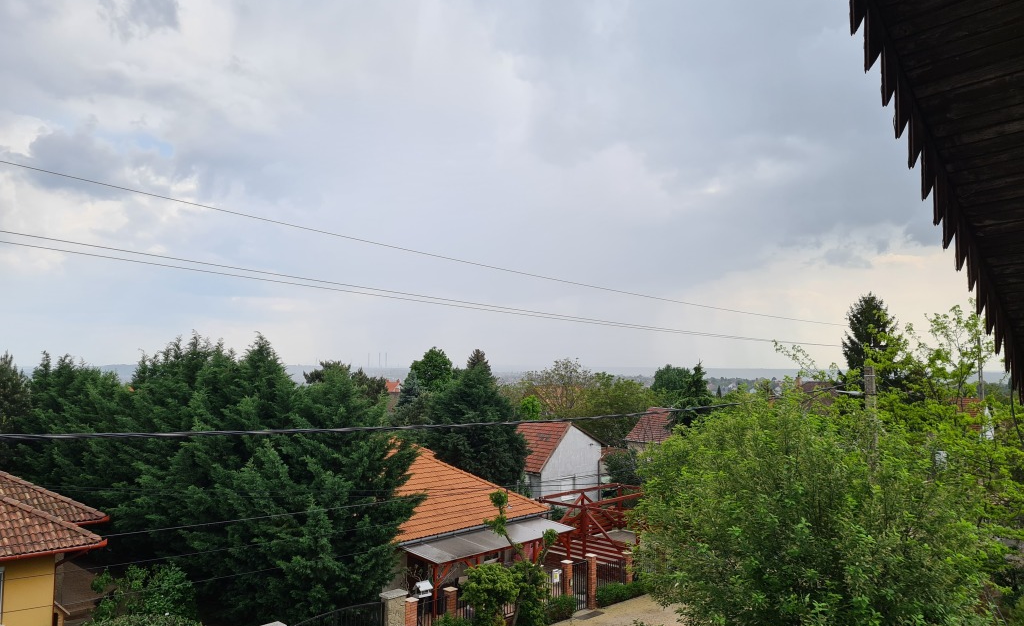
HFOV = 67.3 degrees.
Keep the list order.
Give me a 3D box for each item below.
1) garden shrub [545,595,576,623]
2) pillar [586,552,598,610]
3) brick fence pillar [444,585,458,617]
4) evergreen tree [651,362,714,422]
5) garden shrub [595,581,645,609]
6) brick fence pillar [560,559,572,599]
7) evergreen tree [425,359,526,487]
[{"bbox_3d":[1.620,9.884,25.763,0.700,0.720,1.400,-4,-6,43],"label":"garden shrub"},{"bbox_3d":[2.868,9.590,27.468,0.310,1.880,0.310,-4,-6,43],"label":"pillar"},{"bbox_3d":[-1.792,8.918,22.600,0.300,1.580,0.310,-4,-6,42],"label":"brick fence pillar"},{"bbox_3d":[13.457,9.089,60.000,4.900,10.200,4.900,-4,-6,42],"label":"evergreen tree"},{"bbox_3d":[4.072,10.412,28.600,0.650,0.650,2.800,-4,-6,42],"label":"garden shrub"},{"bbox_3d":[1.911,9.450,26.481,0.310,1.800,0.310,-4,-6,43],"label":"brick fence pillar"},{"bbox_3d":[-1.939,7.427,42.000,5.200,9.700,5.400,0,-4,0],"label":"evergreen tree"}]

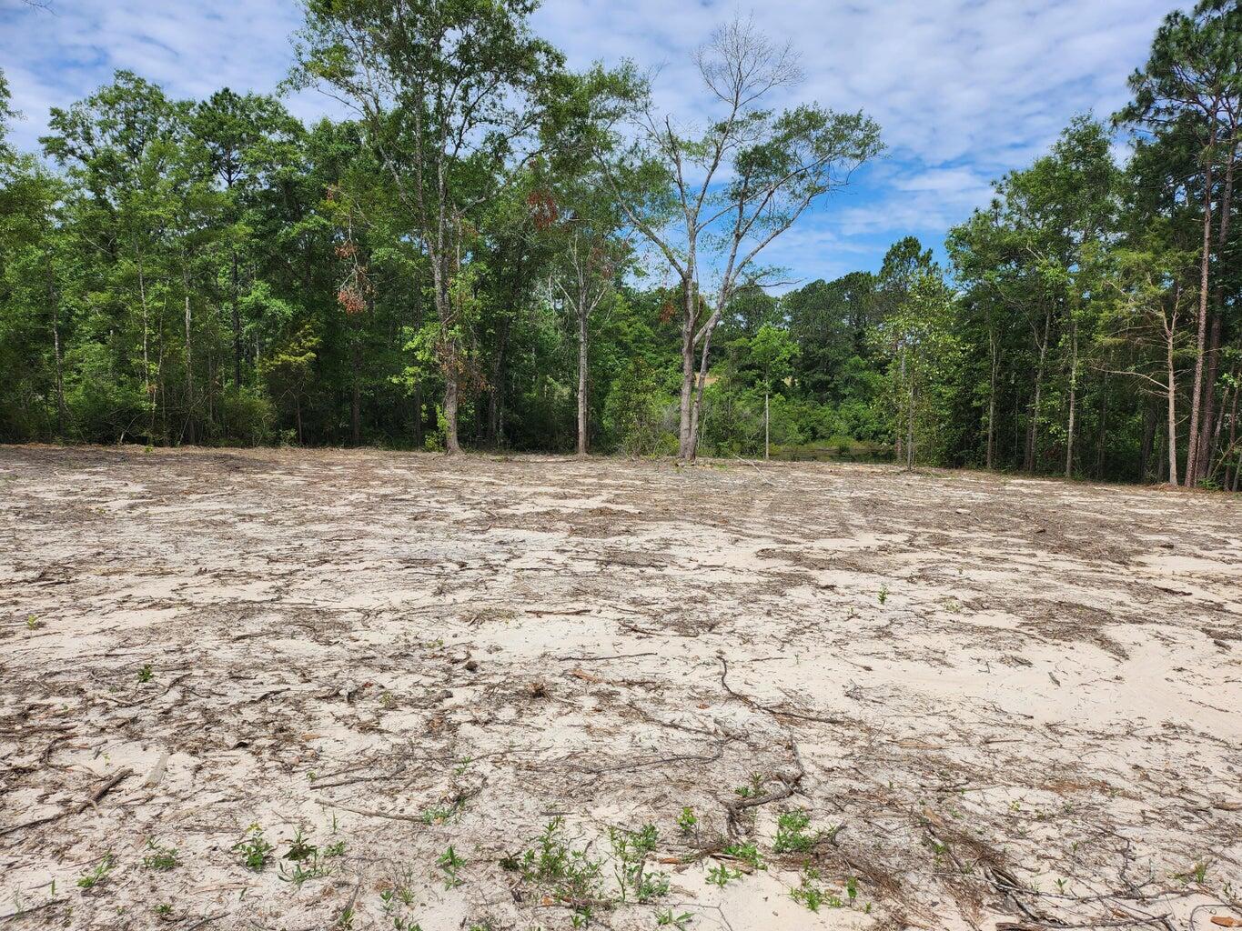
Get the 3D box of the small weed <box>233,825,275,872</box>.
[{"bbox_3d":[-1.323,1.380,3.106,0.142,0.120,0.128,-1,3,-23],"label":"small weed"}]

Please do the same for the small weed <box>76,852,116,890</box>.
[{"bbox_3d":[-1.821,1.406,2.988,0.121,0.079,0.103,-2,3,-32],"label":"small weed"}]

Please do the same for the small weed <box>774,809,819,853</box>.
[{"bbox_3d":[0.662,1.378,3.245,0.173,0.113,0.156,1,2,12],"label":"small weed"}]

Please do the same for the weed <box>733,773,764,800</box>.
[{"bbox_3d":[0.549,1.373,3.691,0.141,0.084,0.113,0,2,9],"label":"weed"}]

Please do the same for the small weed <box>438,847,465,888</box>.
[{"bbox_3d":[-0.583,1.383,2.967,0.095,0.126,0.090,0,2,-11],"label":"small weed"}]

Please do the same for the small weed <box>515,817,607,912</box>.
[{"bbox_3d":[-0.204,1.333,2.903,0.303,0.231,0.258,0,2,-4],"label":"small weed"}]

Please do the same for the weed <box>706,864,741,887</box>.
[{"bbox_3d":[0.355,1.423,2.991,0.126,0.043,0.088,0,2,7],"label":"weed"}]

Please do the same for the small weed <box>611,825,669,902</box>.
[{"bbox_3d":[0.061,1.343,2.918,0.201,0.210,0.211,0,2,1],"label":"small weed"}]

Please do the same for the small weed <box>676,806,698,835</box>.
[{"bbox_3d":[0.257,1.384,3.357,0.091,0.091,0.081,0,2,4],"label":"small weed"}]

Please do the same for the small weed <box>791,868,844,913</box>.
[{"bbox_3d":[0.650,1.409,2.866,0.182,0.083,0.145,1,2,13],"label":"small weed"}]

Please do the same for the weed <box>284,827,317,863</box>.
[{"bbox_3d":[-1.179,1.395,3.165,0.117,0.085,0.106,-1,3,-21],"label":"weed"}]

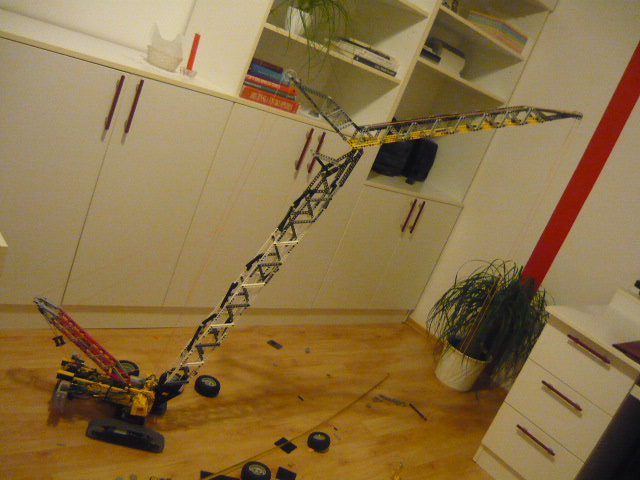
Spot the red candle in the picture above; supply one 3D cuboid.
[{"bbox_3d":[-0.508,-0.762,2.484,0.020,0.148,0.020,7,23,-43],"label":"red candle"}]

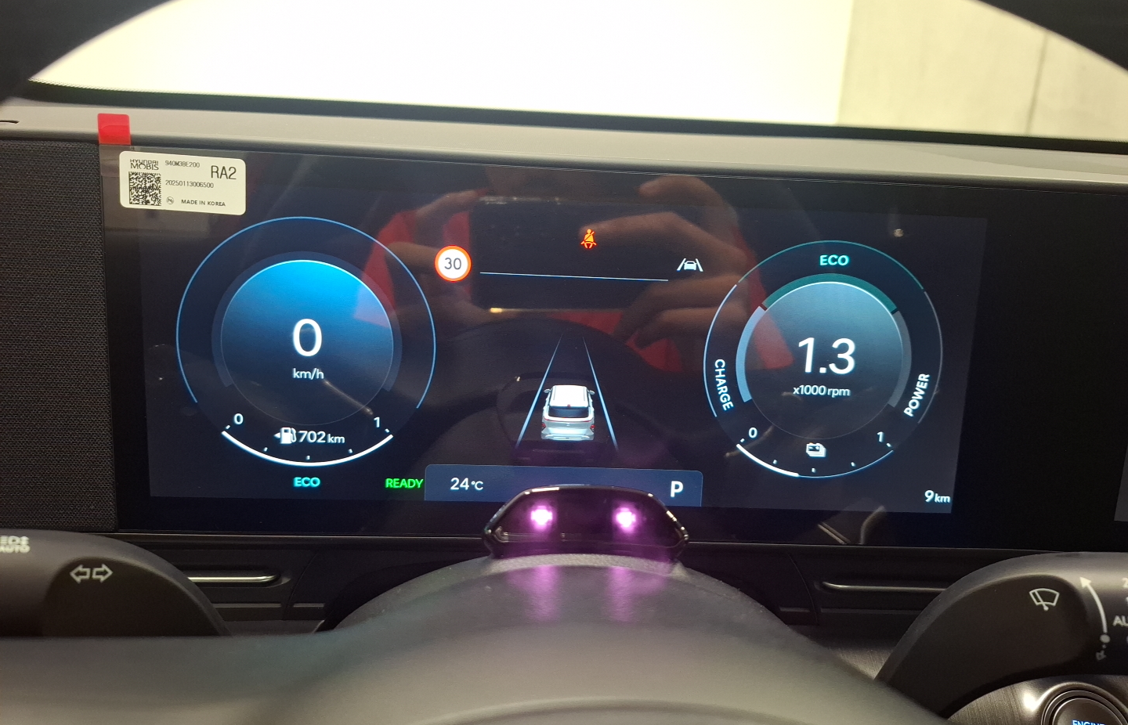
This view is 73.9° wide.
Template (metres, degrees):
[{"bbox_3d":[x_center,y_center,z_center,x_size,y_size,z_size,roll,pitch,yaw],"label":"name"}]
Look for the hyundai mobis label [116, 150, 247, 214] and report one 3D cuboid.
[{"bbox_3d":[-0.126,-0.059,0.248,0.040,0.018,0.002,2,9,-4],"label":"hyundai mobis label"}]

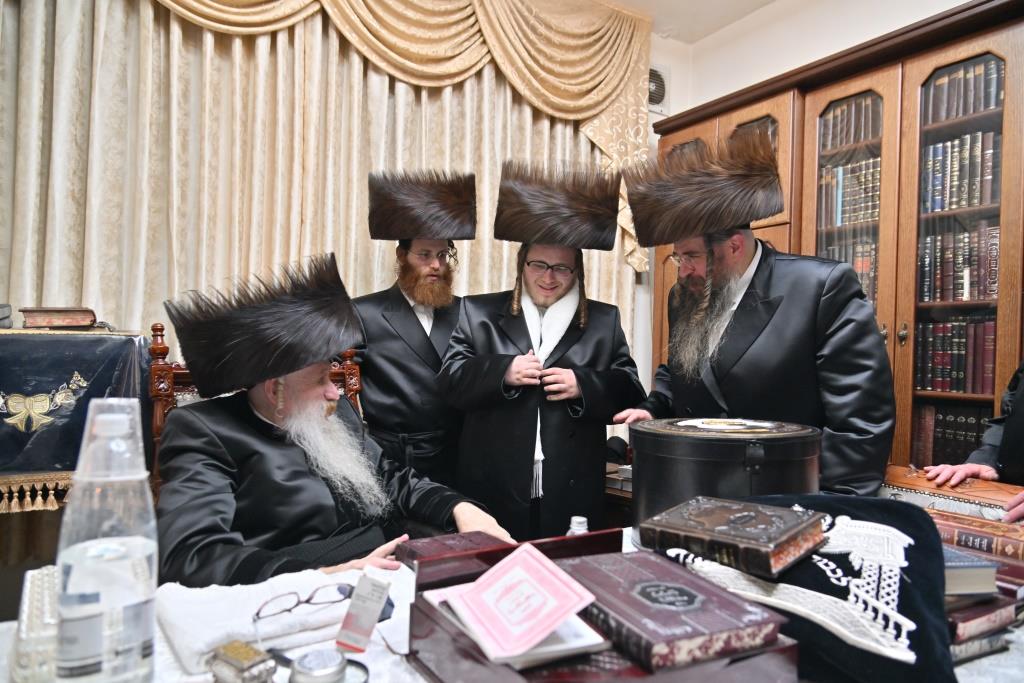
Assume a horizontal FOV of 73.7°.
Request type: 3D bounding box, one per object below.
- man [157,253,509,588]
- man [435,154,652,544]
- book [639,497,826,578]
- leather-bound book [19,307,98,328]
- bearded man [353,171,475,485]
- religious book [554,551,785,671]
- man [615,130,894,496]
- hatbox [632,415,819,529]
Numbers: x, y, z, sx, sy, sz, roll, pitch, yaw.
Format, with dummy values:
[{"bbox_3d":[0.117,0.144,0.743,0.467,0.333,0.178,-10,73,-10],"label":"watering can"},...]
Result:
[{"bbox_3d":[-0.388,0.542,1.419,0.780,1.430,0.680,1,-2,41],"label":"man"},{"bbox_3d":[0.079,0.381,2.043,0.600,1.810,0.420,2,-1,5],"label":"man"},{"bbox_3d":[0.365,0.316,1.131,0.175,0.045,0.240,-9,3,-40],"label":"book"},{"bbox_3d":[-1.250,-0.065,1.880,0.170,0.052,0.240,3,-1,-32],"label":"leather-bound book"},{"bbox_3d":[-0.330,0.348,2.323,0.540,1.860,0.380,2,-1,-14],"label":"bearded man"},{"bbox_3d":[0.153,0.291,0.770,0.165,0.034,0.247,2,-1,-23],"label":"religious book"},{"bbox_3d":[0.608,0.397,1.713,0.600,1.800,0.600,3,-2,-41],"label":"man"},{"bbox_3d":[0.466,0.323,1.514,0.420,0.270,0.420,2,-1,0],"label":"hatbox"}]

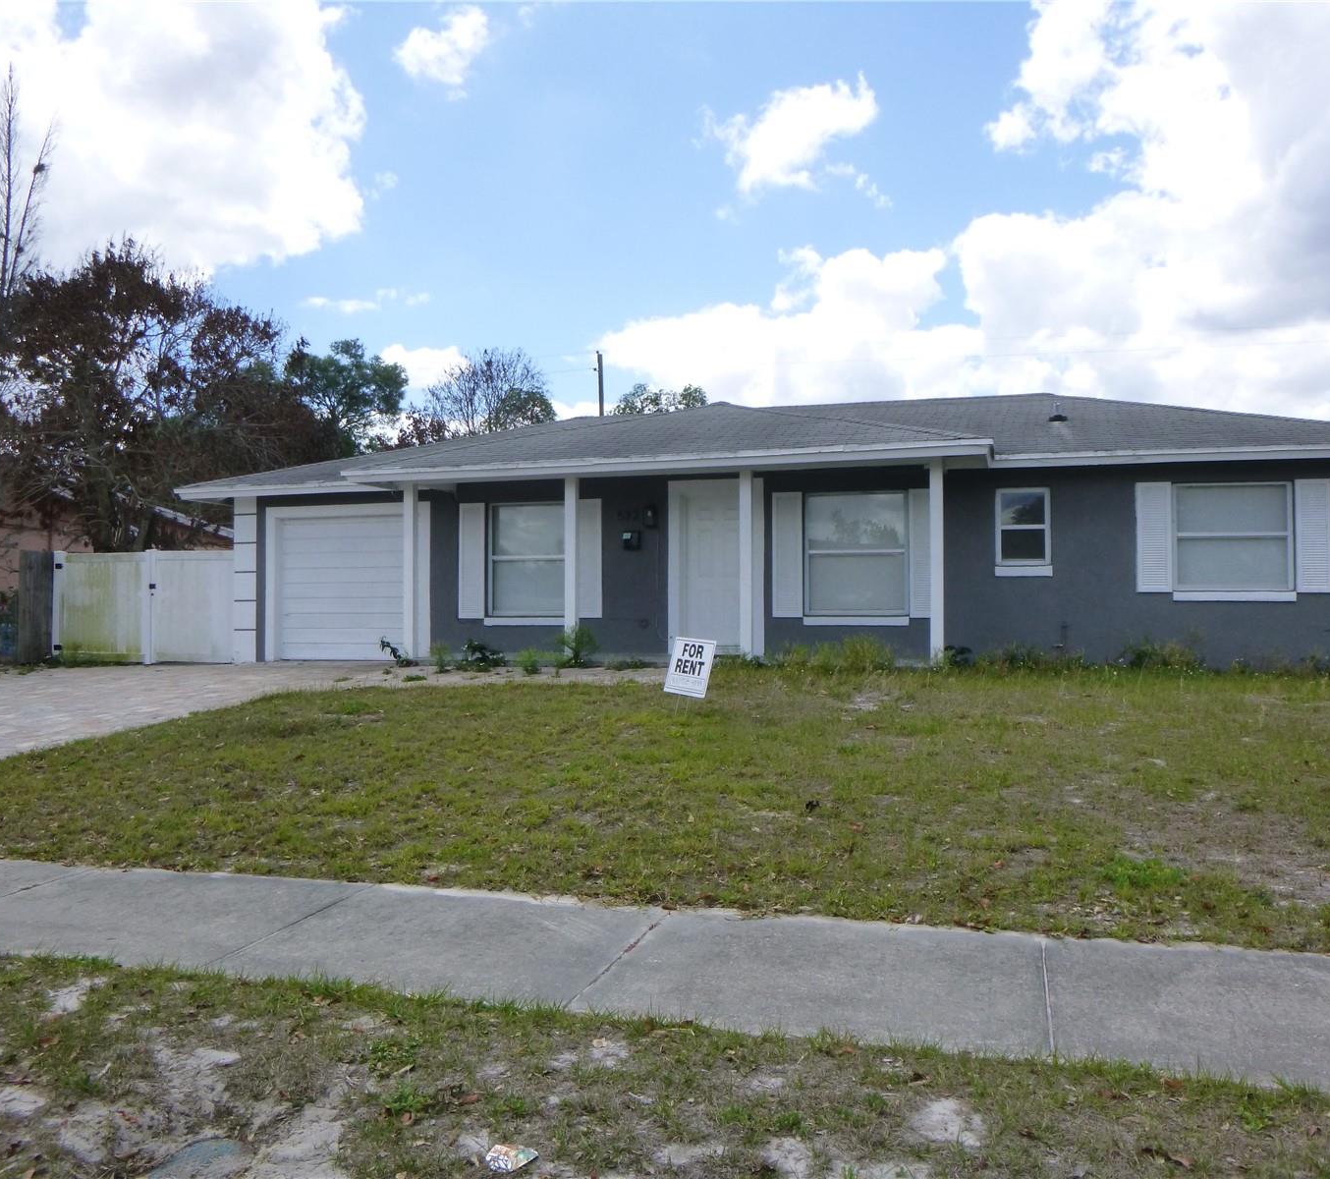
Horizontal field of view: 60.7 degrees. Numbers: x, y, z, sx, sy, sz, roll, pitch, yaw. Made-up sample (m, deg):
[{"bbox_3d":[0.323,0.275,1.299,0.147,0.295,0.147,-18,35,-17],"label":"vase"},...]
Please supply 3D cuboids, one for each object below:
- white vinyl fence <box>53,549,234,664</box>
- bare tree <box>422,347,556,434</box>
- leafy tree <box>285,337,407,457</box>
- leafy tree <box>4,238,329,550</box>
[{"bbox_3d":[-8.220,0.281,17.900,3.350,1.800,0.130,0,-1,17],"label":"white vinyl fence"},{"bbox_3d":[-5.550,-3.074,36.066,4.300,9.230,4.200,0,-1,0],"label":"bare tree"},{"bbox_3d":[-9.228,-2.925,33.062,4.200,8.820,4.200,0,-1,0],"label":"leafy tree"},{"bbox_3d":[-10.334,-2.990,23.562,6.700,8.580,6.000,0,-1,0],"label":"leafy tree"}]

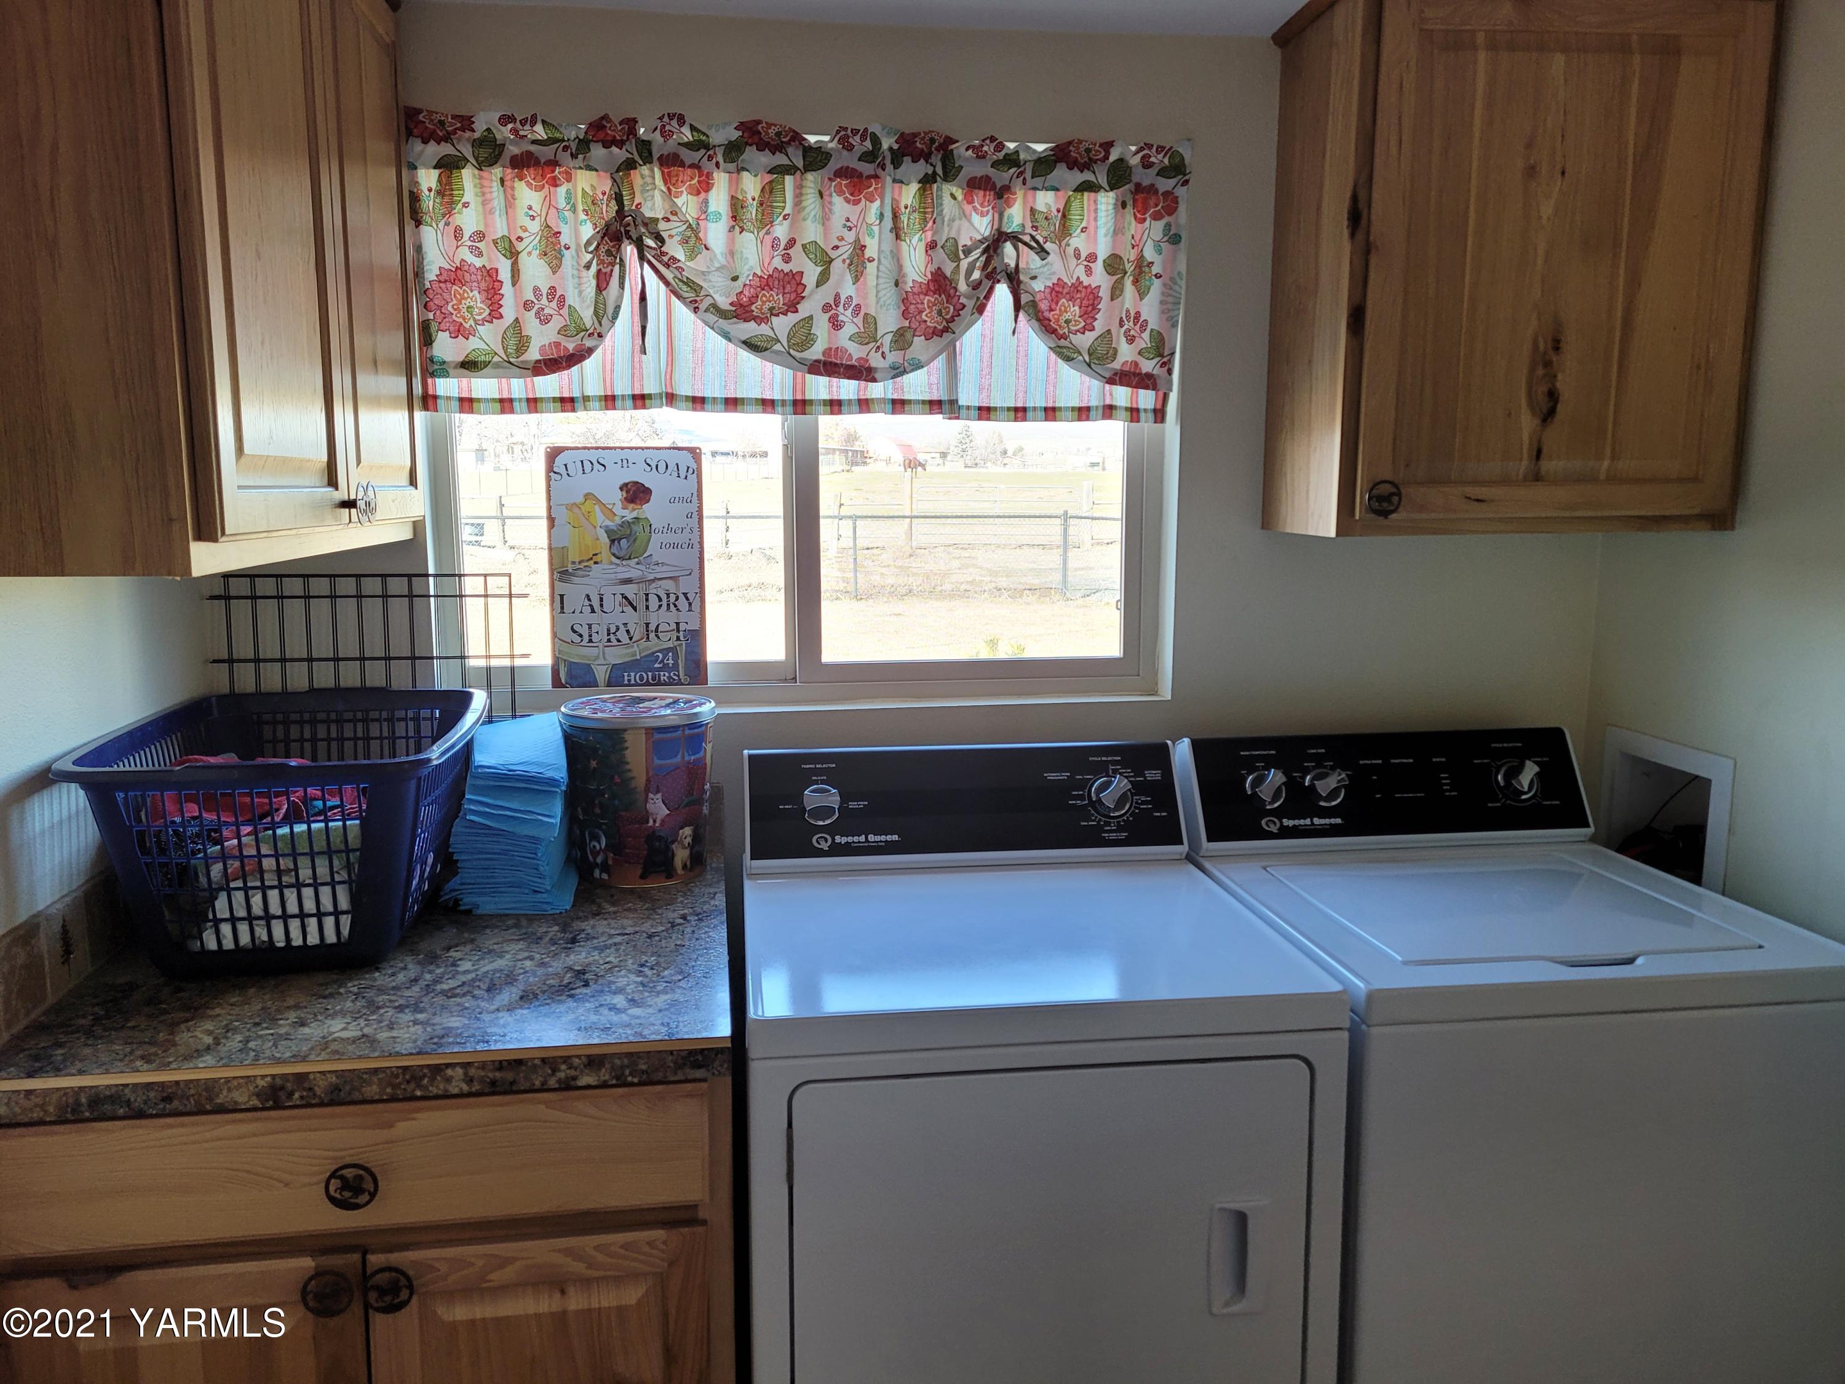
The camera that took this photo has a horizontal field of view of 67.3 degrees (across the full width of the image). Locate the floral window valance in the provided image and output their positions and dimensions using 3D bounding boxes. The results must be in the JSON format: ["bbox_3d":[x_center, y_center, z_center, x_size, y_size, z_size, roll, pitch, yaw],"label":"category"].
[{"bbox_3d":[-0.163,-0.645,2.131,1.175,0.432,0.080,-1,9,-9],"label":"floral window valance"}]

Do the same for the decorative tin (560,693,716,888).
[{"bbox_3d":[-0.425,0.145,2.094,0.228,0.254,0.228,-1,9,-9],"label":"decorative tin"}]

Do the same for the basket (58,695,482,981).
[{"bbox_3d":[-0.810,0.178,1.825,0.430,0.268,0.616,-1,9,-9],"label":"basket"}]

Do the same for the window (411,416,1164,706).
[{"bbox_3d":[-0.163,-0.420,2.235,1.193,0.896,0.100,-1,9,-9],"label":"window"}]

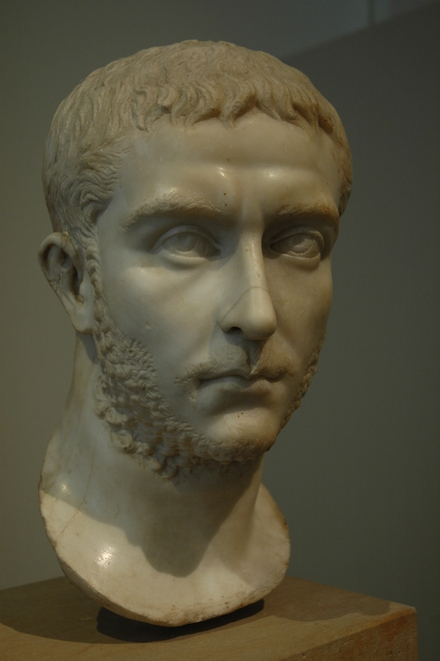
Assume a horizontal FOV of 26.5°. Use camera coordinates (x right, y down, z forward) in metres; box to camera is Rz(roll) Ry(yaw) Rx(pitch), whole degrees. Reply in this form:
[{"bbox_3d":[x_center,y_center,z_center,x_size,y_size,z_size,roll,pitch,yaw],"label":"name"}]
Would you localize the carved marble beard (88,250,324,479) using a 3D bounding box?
[{"bbox_3d":[-0.005,0.019,0.609,0.158,0.149,0.112,0,0,-21],"label":"carved marble beard"}]

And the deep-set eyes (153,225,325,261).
[{"bbox_3d":[0.012,-0.054,0.576,0.114,0.024,0.029,0,0,-21],"label":"deep-set eyes"}]

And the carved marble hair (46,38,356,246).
[{"bbox_3d":[-0.021,-0.123,0.668,0.206,0.166,0.233,0,0,-21],"label":"carved marble hair"}]

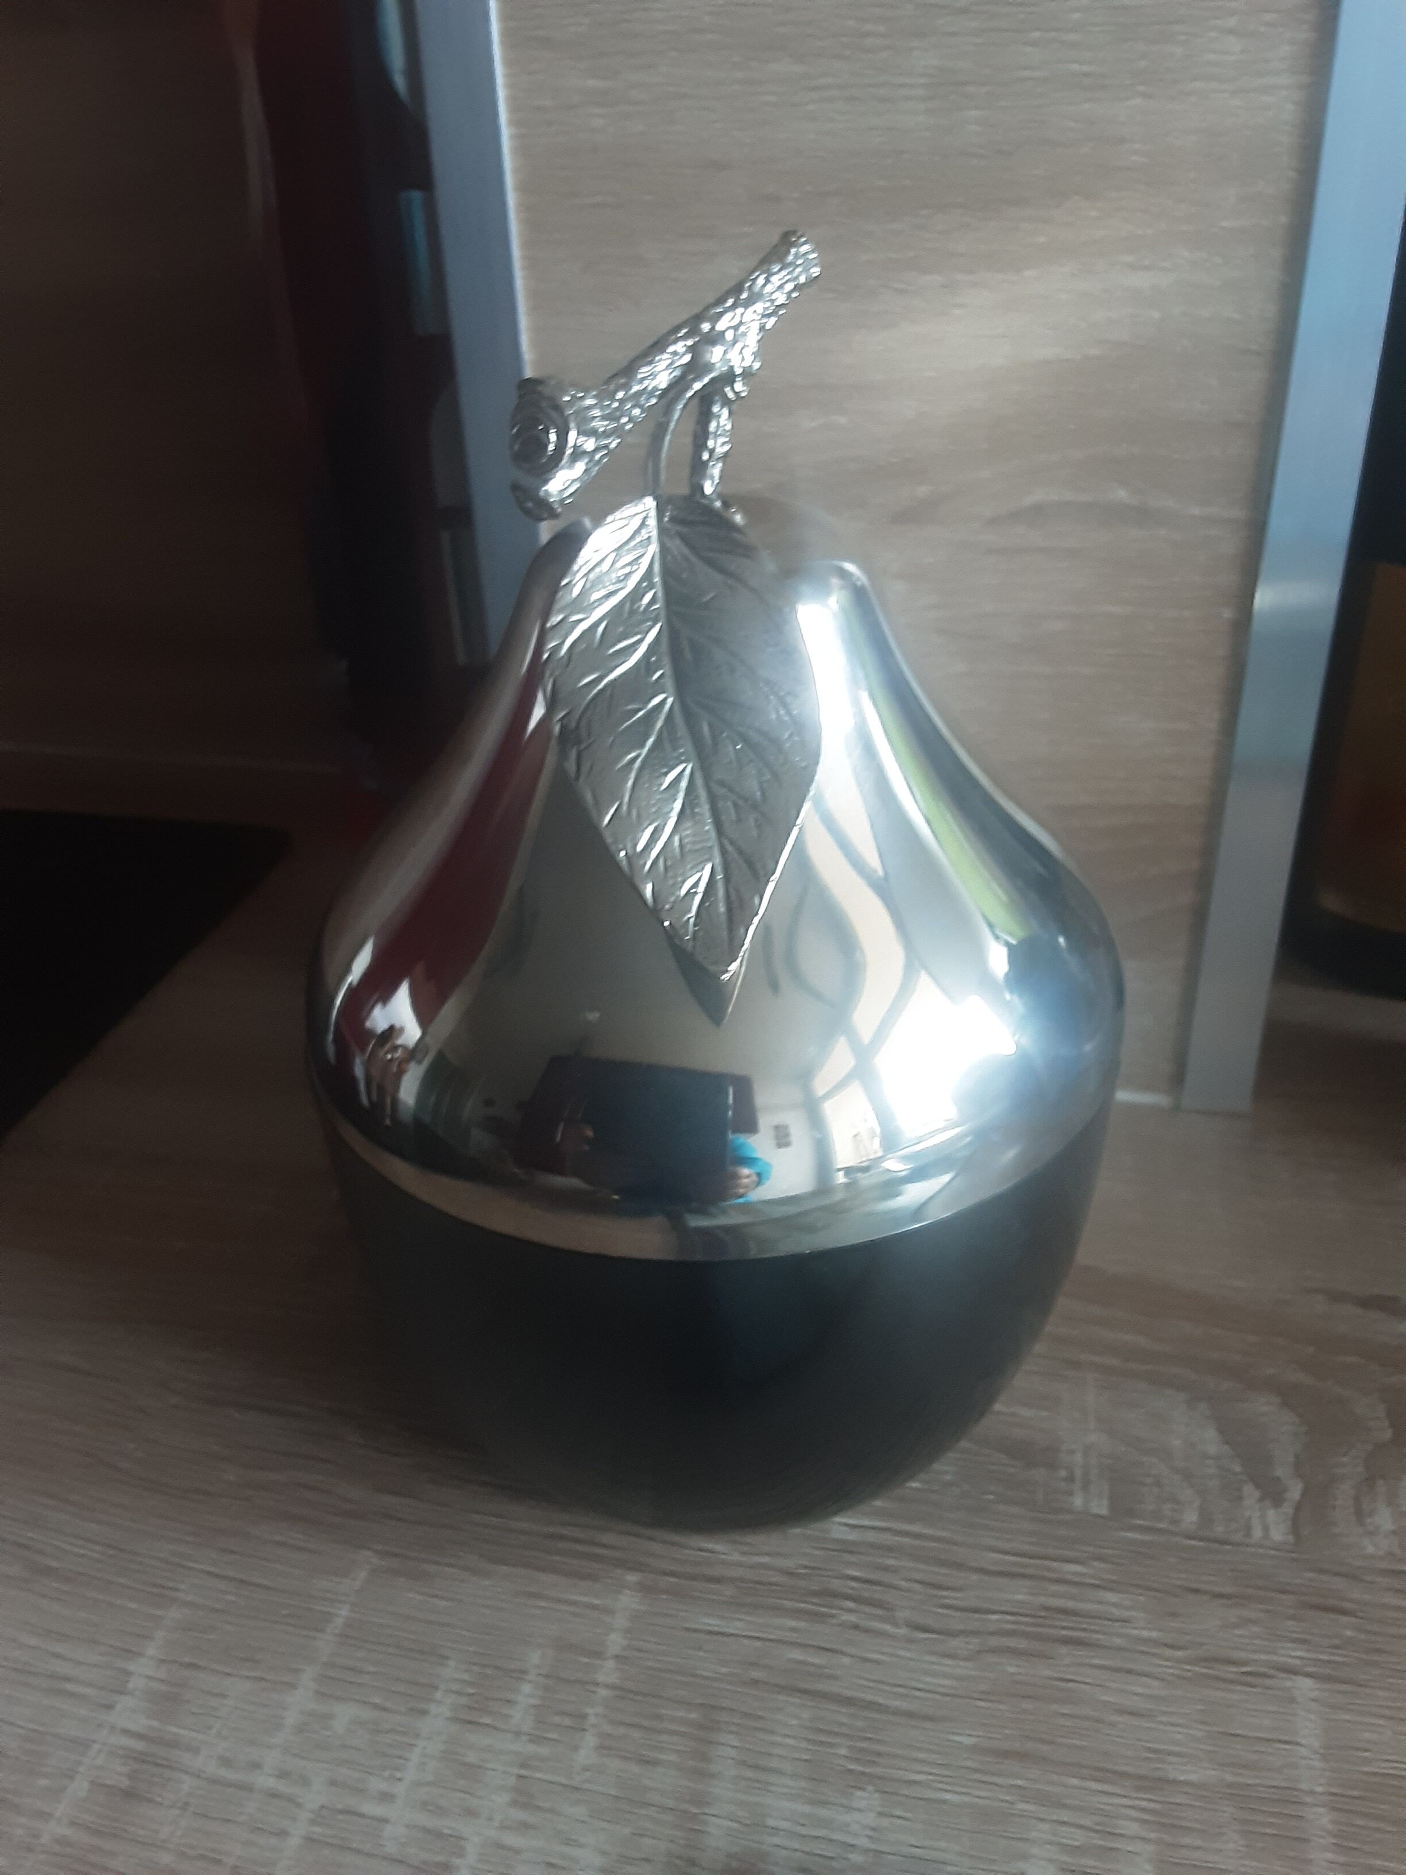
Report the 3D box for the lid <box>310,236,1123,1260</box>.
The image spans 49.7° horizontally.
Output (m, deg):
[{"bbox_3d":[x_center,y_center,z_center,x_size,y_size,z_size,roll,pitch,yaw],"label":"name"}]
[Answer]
[{"bbox_3d":[-0.001,-0.047,0.262,0.154,0.134,0.154,0,30,5],"label":"lid"}]

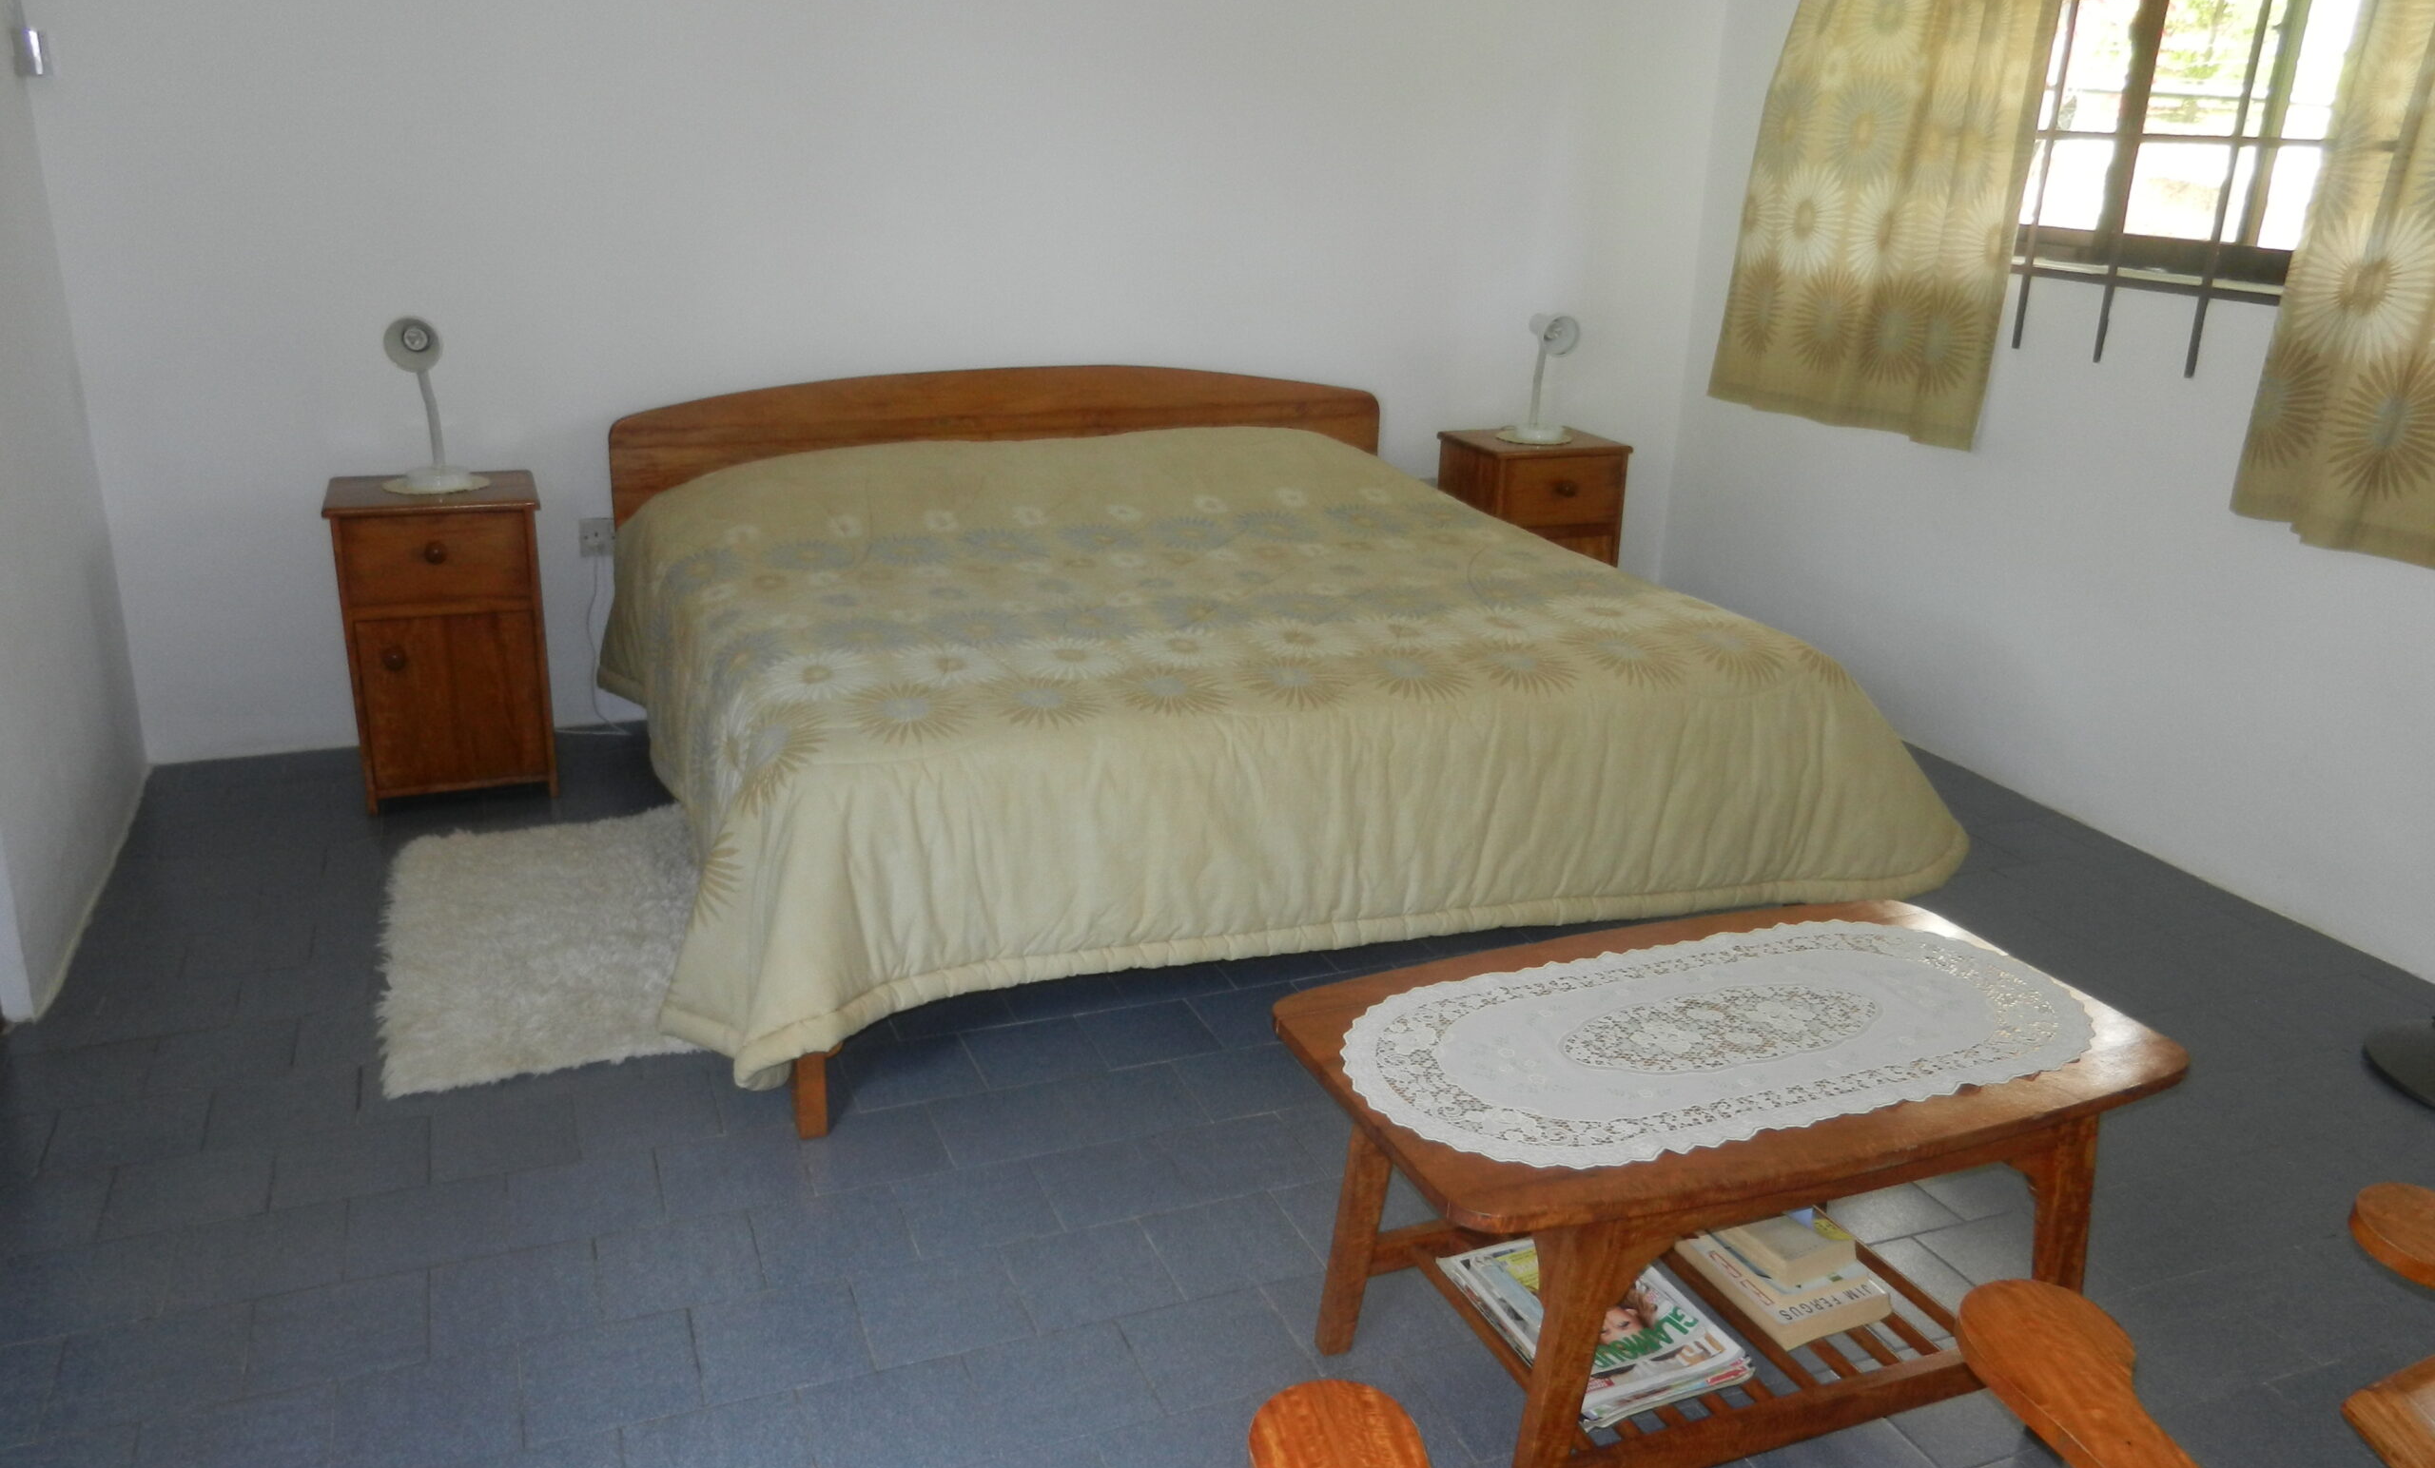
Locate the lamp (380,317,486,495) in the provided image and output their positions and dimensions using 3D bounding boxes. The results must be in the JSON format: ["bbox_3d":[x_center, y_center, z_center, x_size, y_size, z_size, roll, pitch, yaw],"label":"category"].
[{"bbox_3d":[-1.700,-0.710,3.790,0.203,0.363,0.198,-4,19,-18],"label":"lamp"}]

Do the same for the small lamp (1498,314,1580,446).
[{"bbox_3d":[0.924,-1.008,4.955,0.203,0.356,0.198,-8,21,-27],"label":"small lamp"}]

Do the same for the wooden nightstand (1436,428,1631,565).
[{"bbox_3d":[0.883,-0.519,5.109,0.432,0.675,0.361,-7,20,-24],"label":"wooden nightstand"}]

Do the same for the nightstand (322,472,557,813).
[{"bbox_3d":[-1.715,-0.216,3.933,0.411,0.666,0.356,-6,20,-22],"label":"nightstand"}]

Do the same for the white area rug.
[{"bbox_3d":[-1.196,0.350,3.287,0.653,0.045,1.118,-6,20,-22],"label":"white area rug"}]

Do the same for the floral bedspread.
[{"bbox_3d":[-0.071,-0.176,3.718,2.345,0.594,2.098,-6,20,-22],"label":"floral bedspread"}]

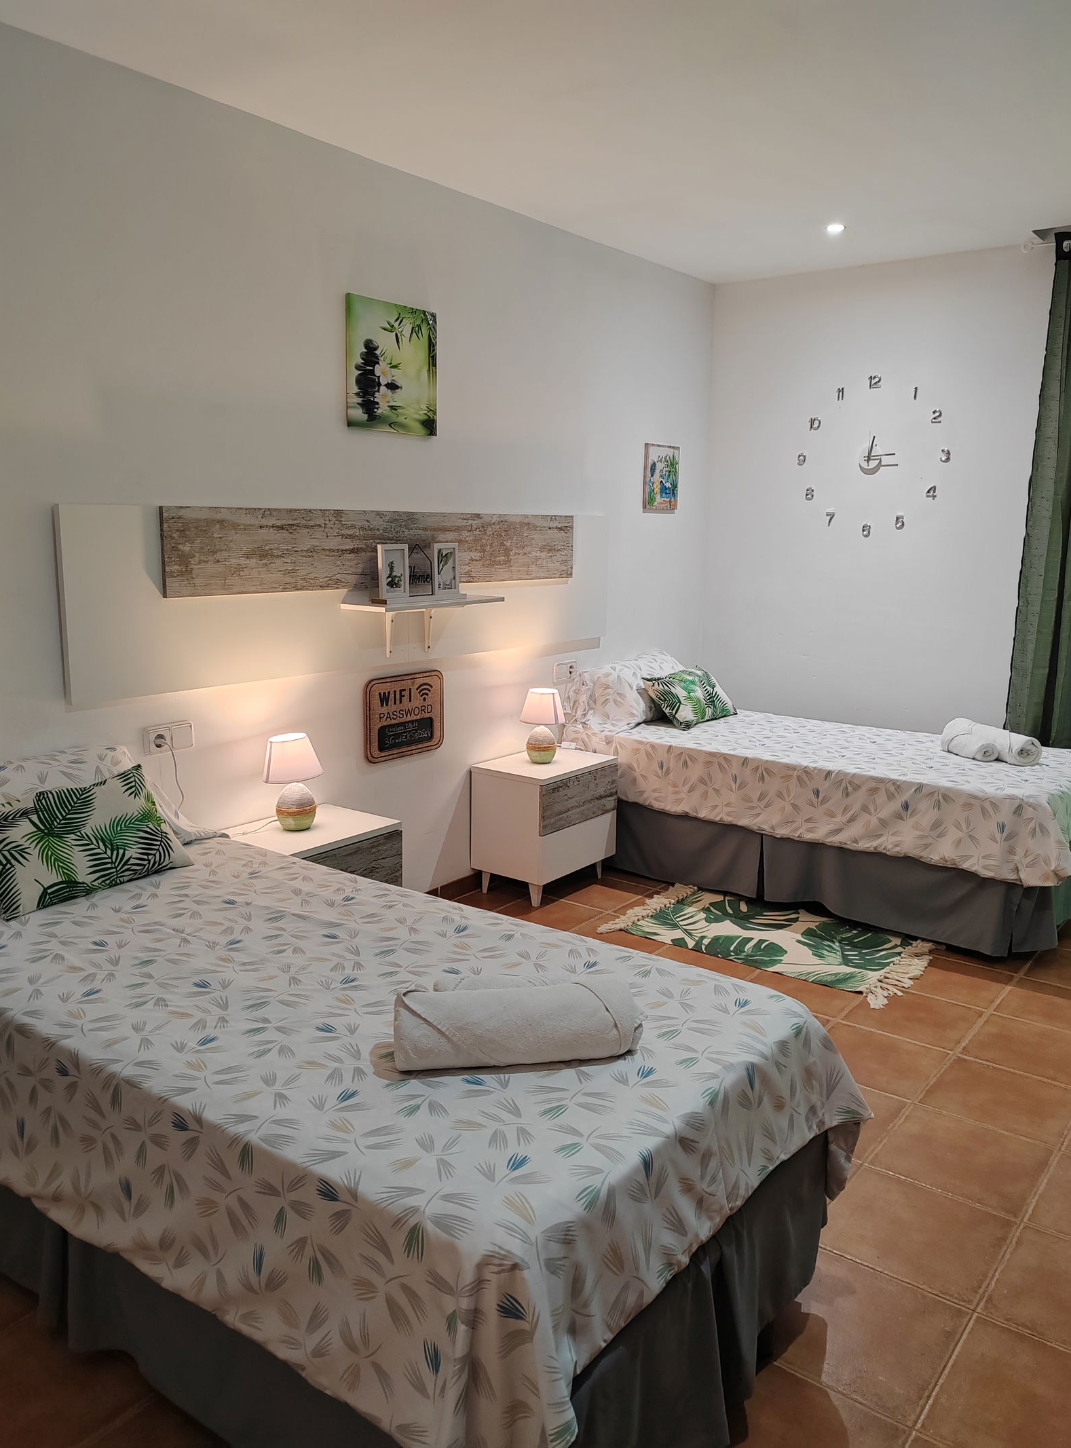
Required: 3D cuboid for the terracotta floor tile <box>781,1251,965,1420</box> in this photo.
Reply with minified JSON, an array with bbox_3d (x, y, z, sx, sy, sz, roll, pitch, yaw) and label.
[{"bbox_3d":[0.569,1.085,2.032,0.323,0.012,0.328,9,13,36],"label":"terracotta floor tile"}]

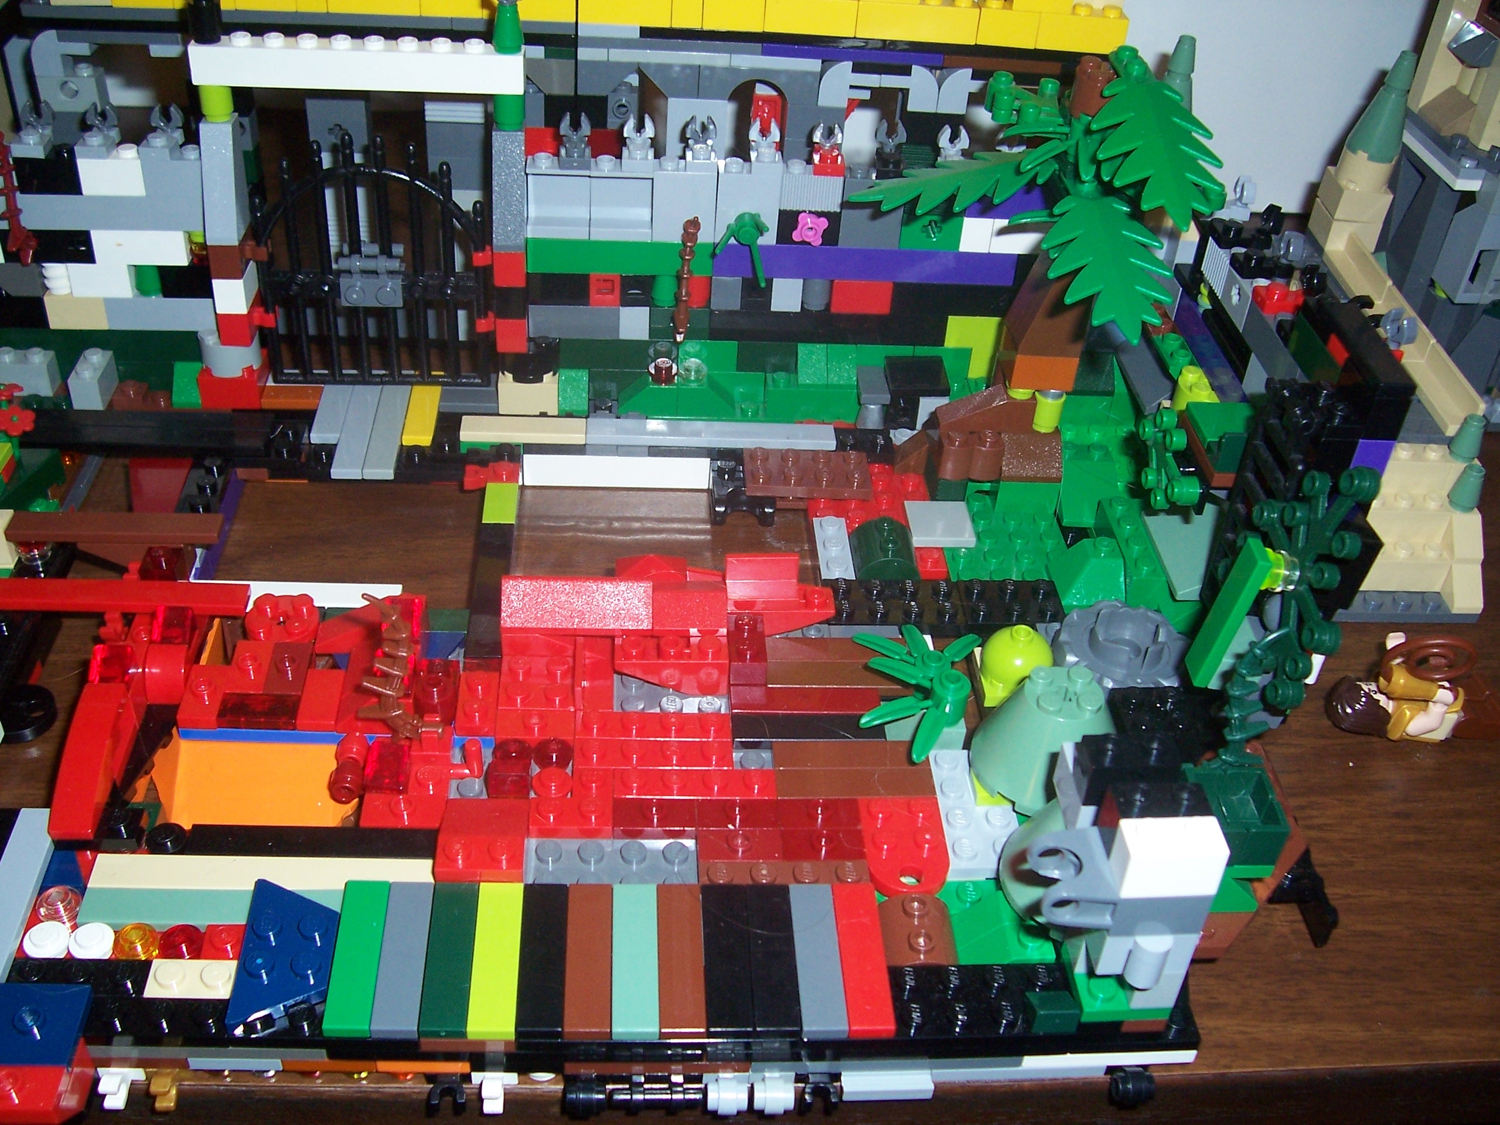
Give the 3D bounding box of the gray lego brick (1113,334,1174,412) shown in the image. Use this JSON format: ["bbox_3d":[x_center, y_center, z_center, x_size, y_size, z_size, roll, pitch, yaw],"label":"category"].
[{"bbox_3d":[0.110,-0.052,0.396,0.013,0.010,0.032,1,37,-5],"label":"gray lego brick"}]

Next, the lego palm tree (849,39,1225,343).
[{"bbox_3d":[0.067,-0.090,0.345,0.085,0.053,0.062,1,35,-5],"label":"lego palm tree"}]

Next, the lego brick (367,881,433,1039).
[{"bbox_3d":[-0.060,0.069,0.256,0.008,0.003,0.032,1,37,-5],"label":"lego brick"}]

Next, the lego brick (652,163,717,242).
[{"bbox_3d":[-0.017,-0.093,0.376,0.016,0.020,0.008,1,35,-5],"label":"lego brick"}]

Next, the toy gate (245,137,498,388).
[{"bbox_3d":[-0.098,-0.076,0.379,0.060,0.071,0.005,1,36,-5],"label":"toy gate"}]

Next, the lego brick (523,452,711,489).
[{"bbox_3d":[-0.035,-0.026,0.386,0.048,0.010,0.008,1,35,-5],"label":"lego brick"}]

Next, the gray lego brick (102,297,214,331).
[{"bbox_3d":[-0.162,-0.071,0.410,0.032,0.010,0.008,1,35,-5],"label":"gray lego brick"}]

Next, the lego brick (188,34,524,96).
[{"bbox_3d":[-0.095,-0.122,0.358,0.080,0.011,0.008,1,35,-5],"label":"lego brick"}]

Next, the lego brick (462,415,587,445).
[{"bbox_3d":[-0.058,-0.034,0.378,0.032,0.003,0.008,1,35,-5],"label":"lego brick"}]

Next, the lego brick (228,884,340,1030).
[{"bbox_3d":[-0.080,0.068,0.256,0.016,0.005,0.032,1,37,-5],"label":"lego brick"}]

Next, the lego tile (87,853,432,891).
[{"bbox_3d":[-0.088,0.058,0.270,0.064,0.003,0.008,1,36,-5],"label":"lego tile"}]

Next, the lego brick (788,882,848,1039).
[{"bbox_3d":[0.012,0.070,0.258,0.008,0.003,0.032,1,37,-5],"label":"lego brick"}]

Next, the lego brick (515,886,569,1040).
[{"bbox_3d":[-0.036,0.069,0.257,0.008,0.003,0.032,1,35,-5],"label":"lego brick"}]

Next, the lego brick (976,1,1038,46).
[{"bbox_3d":[0.067,-0.143,0.389,0.016,0.011,0.008,2,34,-6],"label":"lego brick"}]

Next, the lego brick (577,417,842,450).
[{"bbox_3d":[-0.010,-0.033,0.382,0.064,0.003,0.008,1,37,-5],"label":"lego brick"}]

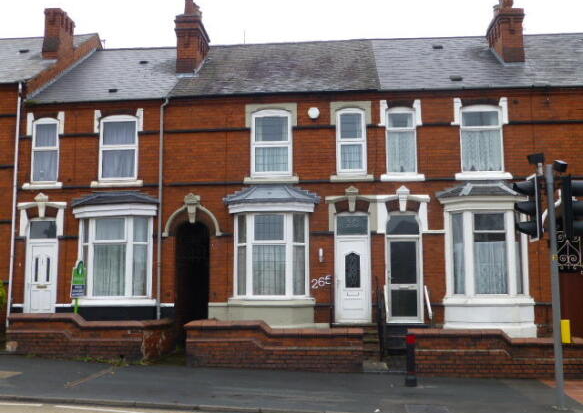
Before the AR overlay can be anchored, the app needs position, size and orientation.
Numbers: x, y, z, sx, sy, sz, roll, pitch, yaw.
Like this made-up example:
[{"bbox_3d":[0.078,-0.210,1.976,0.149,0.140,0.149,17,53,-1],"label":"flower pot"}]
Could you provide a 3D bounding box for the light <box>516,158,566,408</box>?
[{"bbox_3d":[3.830,1.109,10.208,0.580,3.903,0.450,-1,-7,6],"label":"light"}]

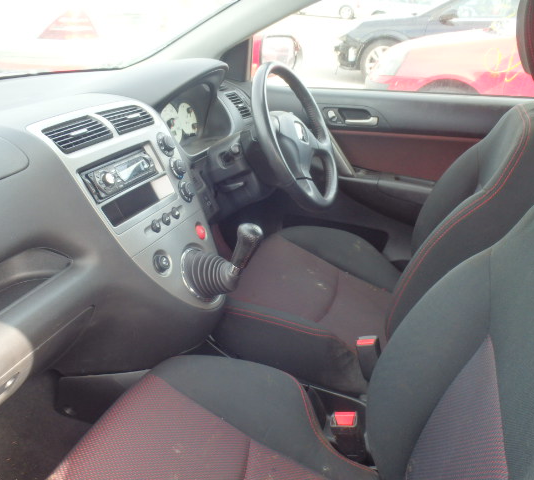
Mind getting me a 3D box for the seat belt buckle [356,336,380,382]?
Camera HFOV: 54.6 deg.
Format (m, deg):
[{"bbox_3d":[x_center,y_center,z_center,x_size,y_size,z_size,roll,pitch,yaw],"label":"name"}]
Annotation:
[{"bbox_3d":[0.219,0.249,1.070,0.043,0.090,0.029,-10,18,28],"label":"seat belt buckle"}]

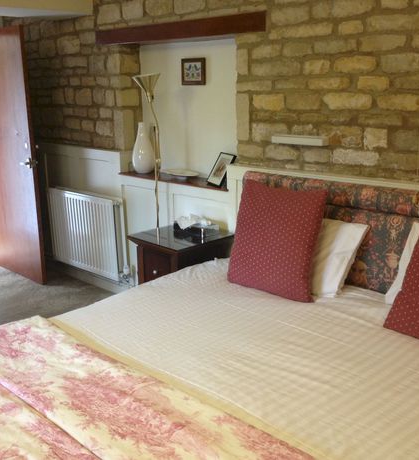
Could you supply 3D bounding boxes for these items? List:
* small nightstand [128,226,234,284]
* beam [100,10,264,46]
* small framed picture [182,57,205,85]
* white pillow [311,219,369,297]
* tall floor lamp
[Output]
[{"bbox_3d":[-0.163,0.368,3.803,0.490,0.690,0.490,11,18,41],"label":"small nightstand"},{"bbox_3d":[-0.226,-1.255,3.916,0.100,0.104,1.600,-14,19,-43],"label":"beam"},{"bbox_3d":[-0.105,-1.031,4.050,0.025,0.173,0.228,-14,19,-43],"label":"small framed picture"},{"bbox_3d":[0.446,0.094,3.181,0.670,0.420,0.150,13,-6,44],"label":"white pillow"},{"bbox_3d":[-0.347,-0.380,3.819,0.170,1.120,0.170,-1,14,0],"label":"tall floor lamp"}]

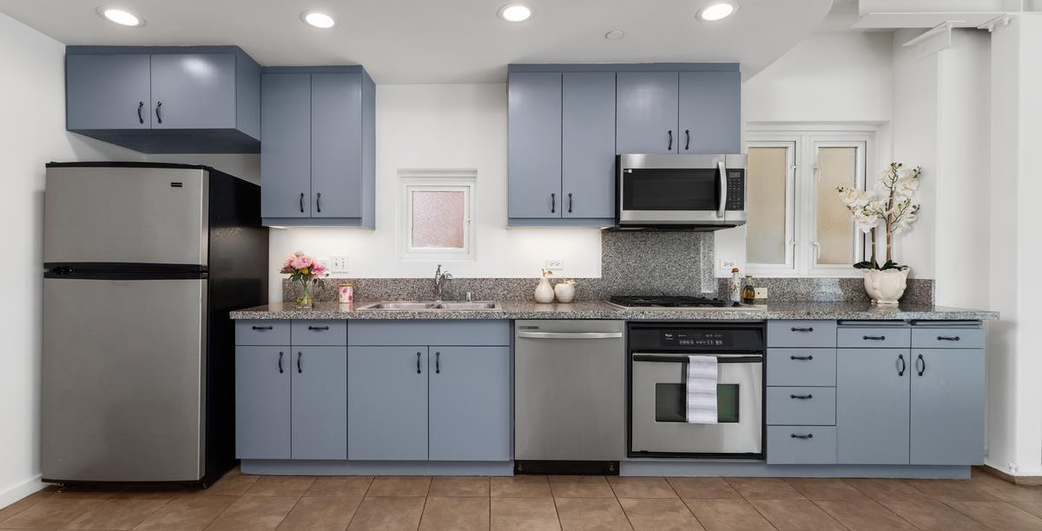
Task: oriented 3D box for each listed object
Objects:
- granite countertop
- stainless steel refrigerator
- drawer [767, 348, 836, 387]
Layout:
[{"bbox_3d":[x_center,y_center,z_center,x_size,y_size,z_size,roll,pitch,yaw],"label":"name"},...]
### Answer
[{"bbox_3d":[0.515,0.270,2.840,4.180,0.042,0.650,0,0,0],"label":"granite countertop"},{"bbox_3d":[-2.035,0.332,2.720,0.825,1.700,0.730,0,0,-1],"label":"stainless steel refrigerator"},{"bbox_3d":[1.508,0.544,2.715,0.375,0.205,0.450,0,1,-1],"label":"drawer"}]

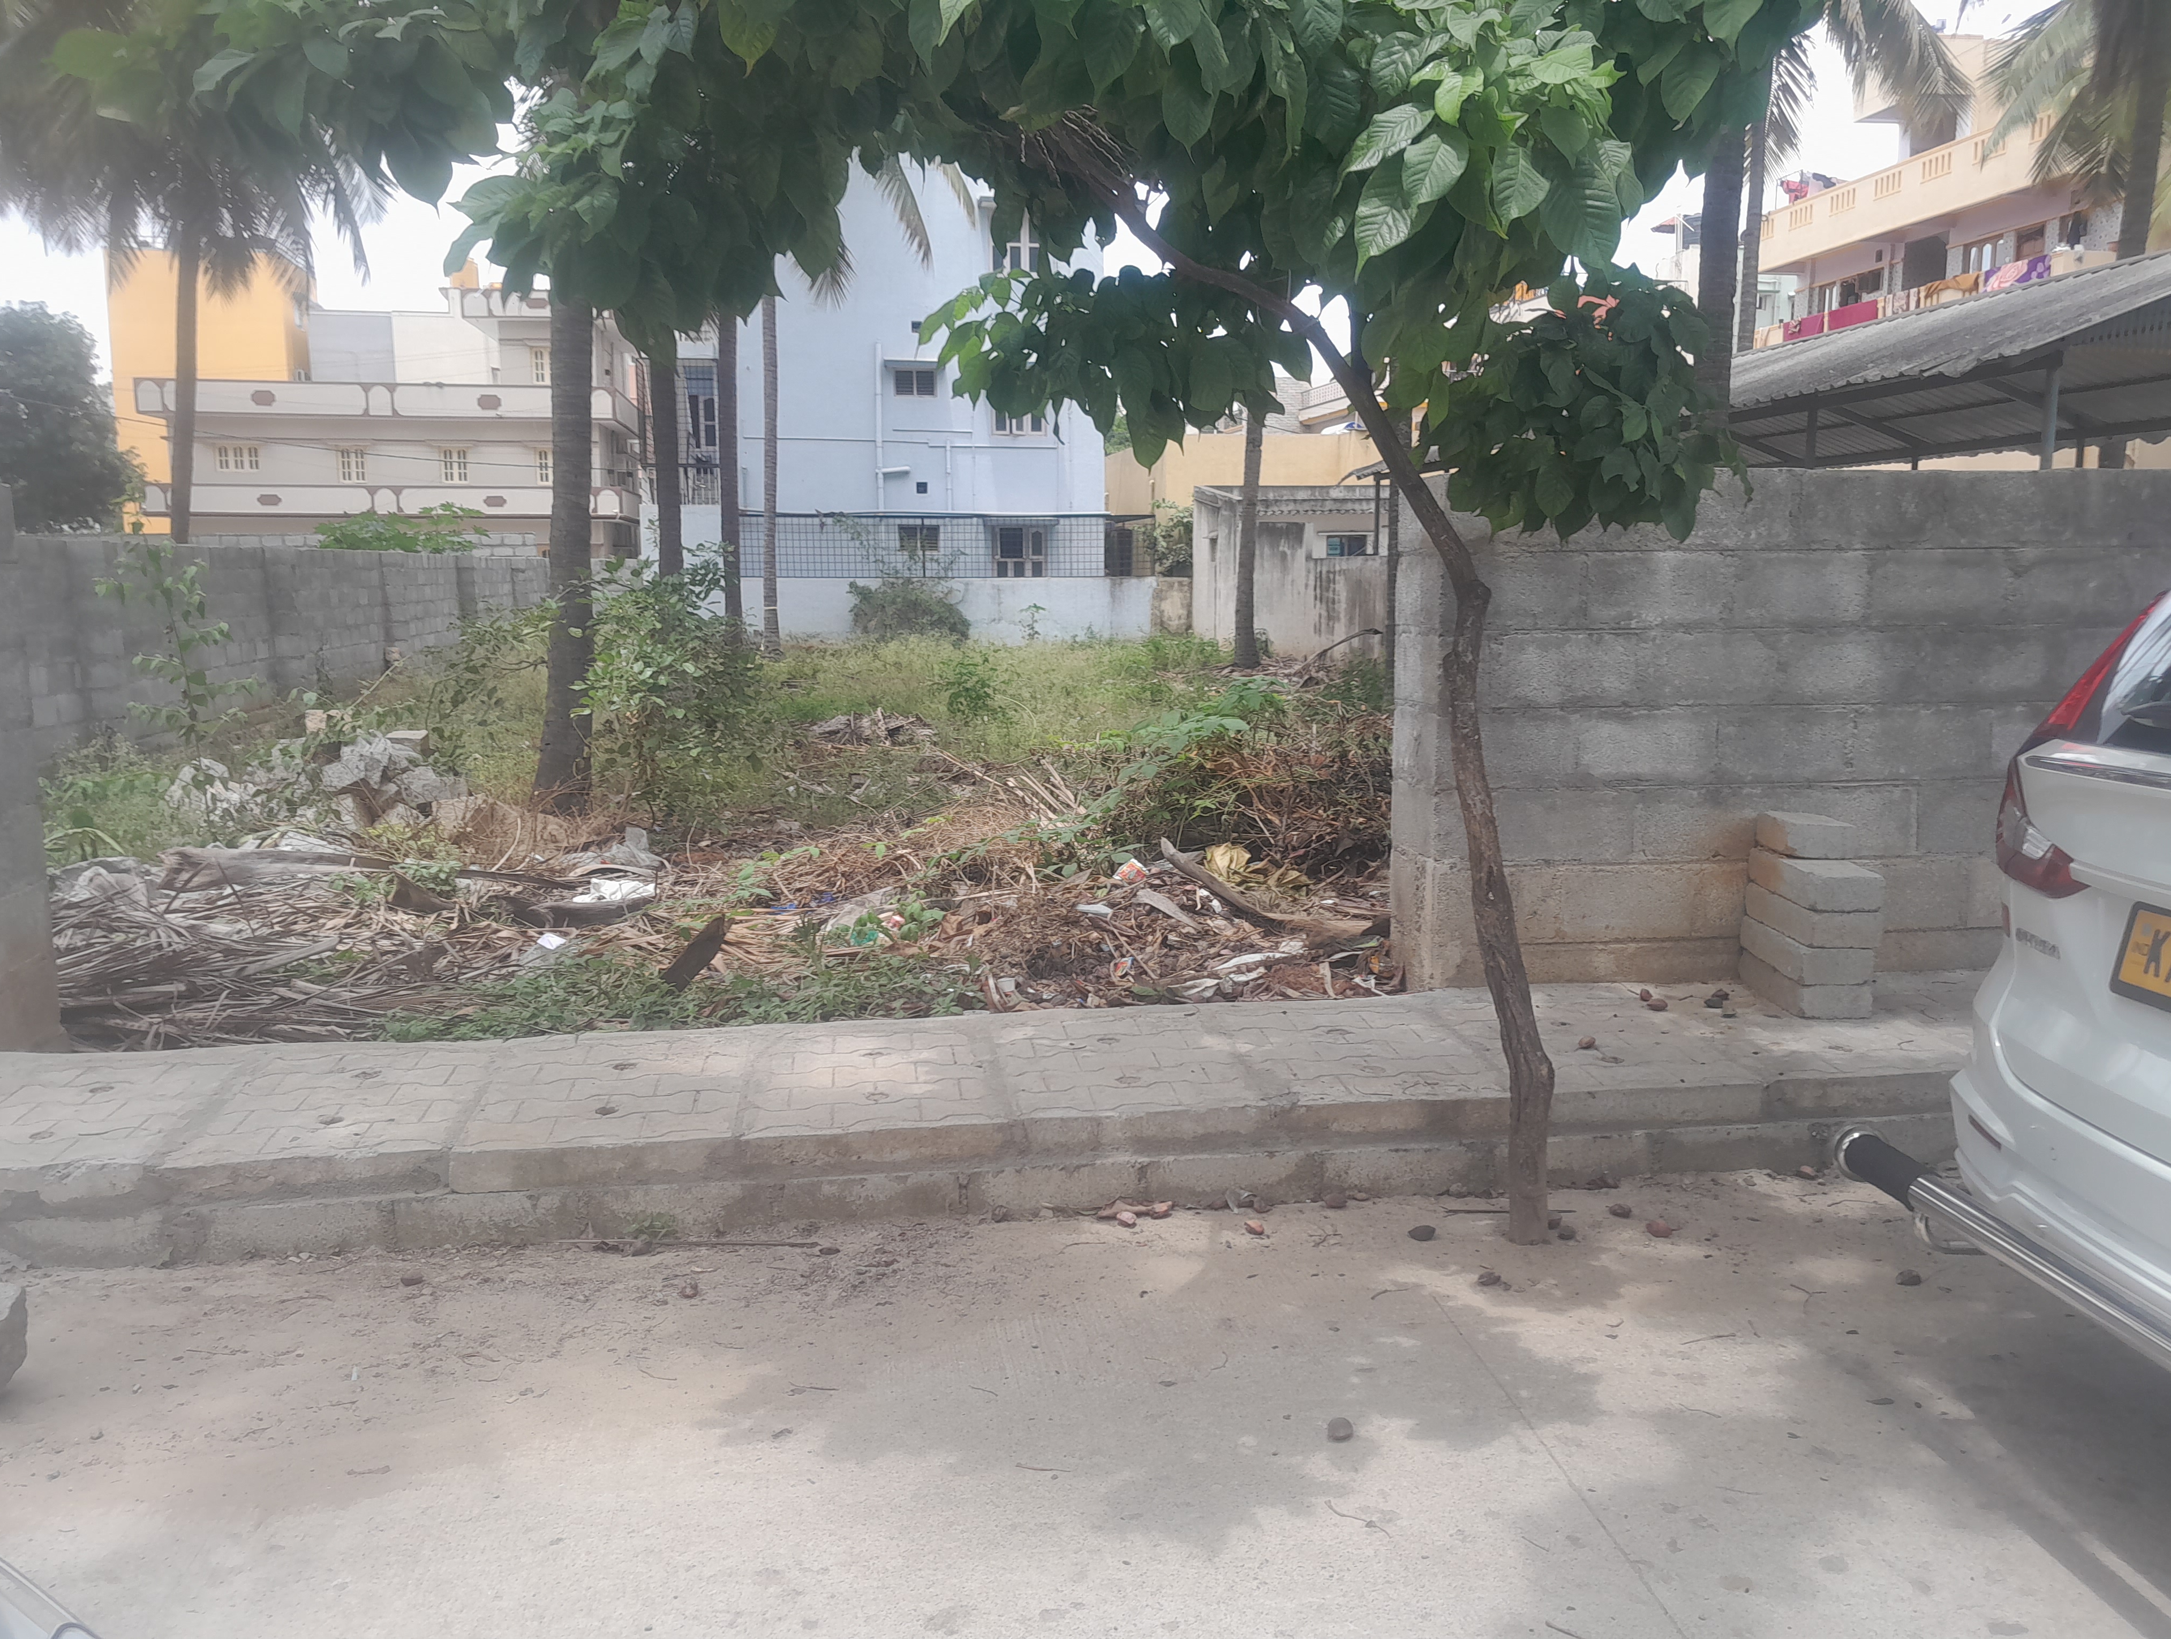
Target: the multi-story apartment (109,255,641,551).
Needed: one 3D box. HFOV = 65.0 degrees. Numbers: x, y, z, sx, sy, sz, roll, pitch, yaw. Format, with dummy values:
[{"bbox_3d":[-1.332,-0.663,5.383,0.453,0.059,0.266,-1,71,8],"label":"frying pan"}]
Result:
[{"bbox_3d":[-23.200,-12.470,57.128,15.600,11.400,10.000,-1,8,-8],"label":"multi-story apartment"}]

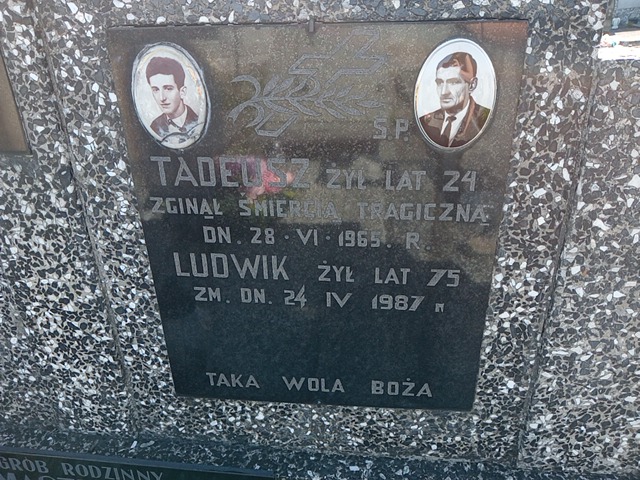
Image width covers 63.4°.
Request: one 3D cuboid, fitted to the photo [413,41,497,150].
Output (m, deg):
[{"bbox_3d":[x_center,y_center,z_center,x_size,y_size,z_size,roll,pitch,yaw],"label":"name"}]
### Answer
[{"bbox_3d":[0.150,-0.157,0.569,0.089,0.120,0.012,1,26,5],"label":"photo"}]

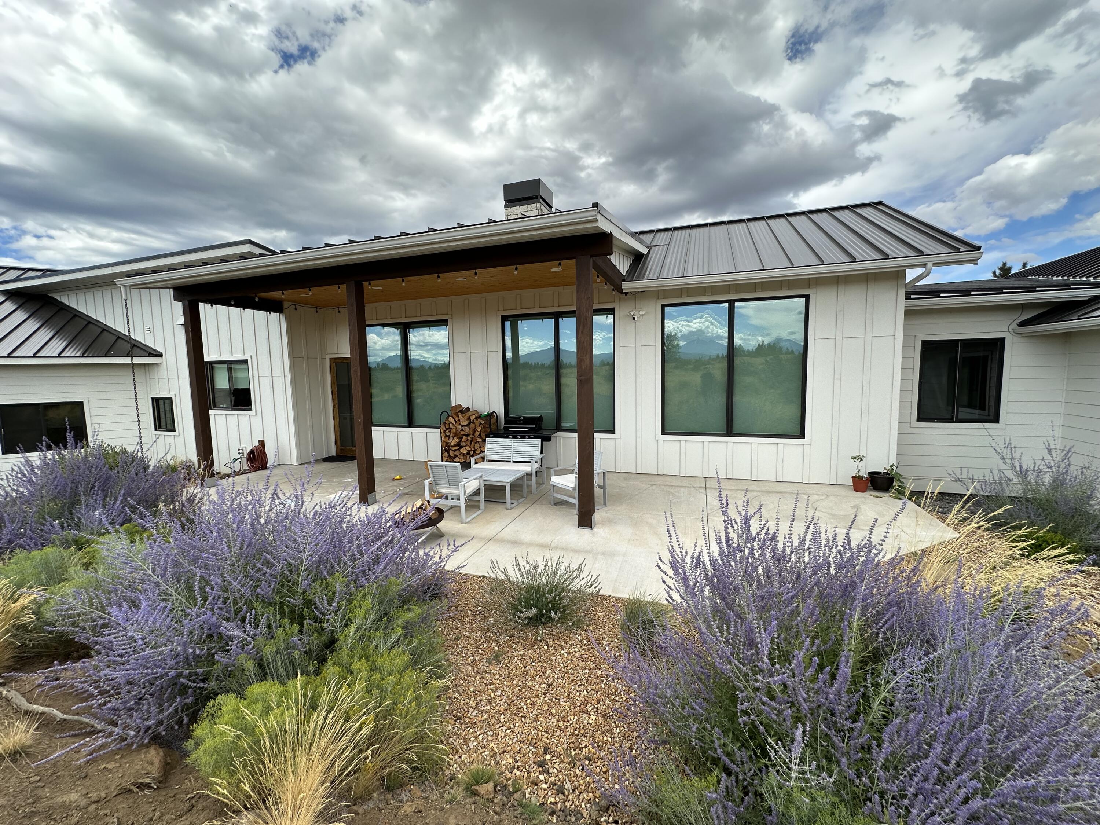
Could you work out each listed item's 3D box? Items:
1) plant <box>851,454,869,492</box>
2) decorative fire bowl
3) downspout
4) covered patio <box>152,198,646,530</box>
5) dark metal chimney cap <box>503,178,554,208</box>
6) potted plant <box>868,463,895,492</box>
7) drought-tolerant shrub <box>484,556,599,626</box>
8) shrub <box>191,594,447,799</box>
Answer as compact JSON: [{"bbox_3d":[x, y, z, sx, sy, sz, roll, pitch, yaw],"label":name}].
[{"bbox_3d":[4.976,0.960,7.118,0.270,0.580,0.260,0,5,19],"label":"plant"},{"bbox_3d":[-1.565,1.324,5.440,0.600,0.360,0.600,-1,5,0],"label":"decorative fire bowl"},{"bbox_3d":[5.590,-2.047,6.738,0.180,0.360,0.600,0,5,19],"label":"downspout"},{"bbox_3d":[-2.588,-0.697,7.961,7.900,4.000,4.000,0,5,19],"label":"covered patio"},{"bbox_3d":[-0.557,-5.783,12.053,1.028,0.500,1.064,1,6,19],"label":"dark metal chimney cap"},{"bbox_3d":[5.347,1.014,7.156,0.410,0.440,0.380,0,5,19],"label":"potted plant"},{"bbox_3d":[-0.041,1.384,3.670,0.900,0.460,0.800,-1,5,0],"label":"drought-tolerant shrub"},{"bbox_3d":[-1.120,1.346,2.380,1.100,0.620,1.000,-1,5,0],"label":"shrub"}]

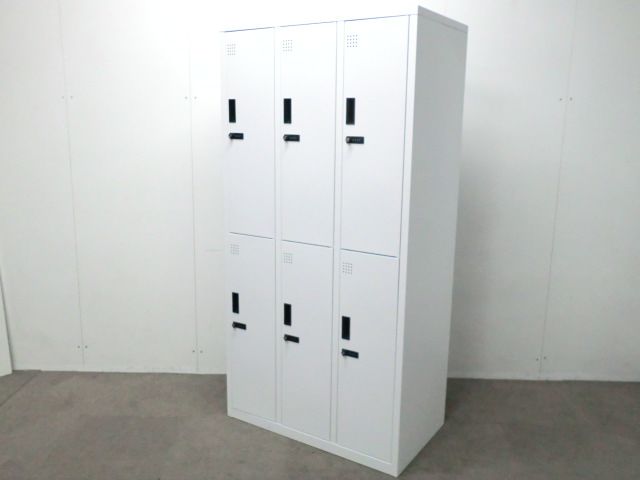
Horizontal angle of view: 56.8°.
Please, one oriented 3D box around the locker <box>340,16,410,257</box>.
[{"bbox_3d":[0.323,-0.409,2.388,0.272,0.862,0.480,8,14,32],"label":"locker"}]

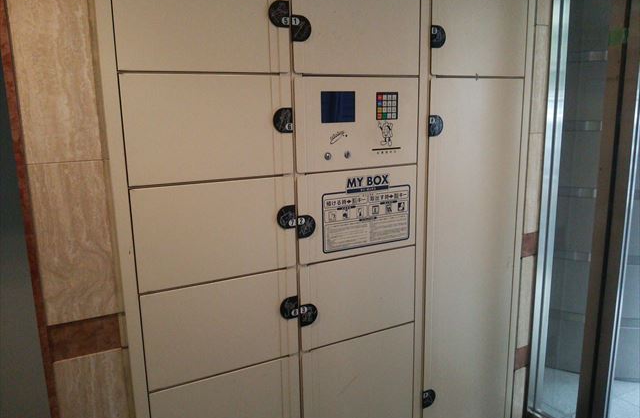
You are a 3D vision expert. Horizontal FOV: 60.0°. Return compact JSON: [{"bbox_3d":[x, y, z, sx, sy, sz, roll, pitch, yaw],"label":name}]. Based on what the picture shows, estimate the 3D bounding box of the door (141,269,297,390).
[{"bbox_3d":[-0.262,0.325,1.546,0.449,0.264,0.025,-7,13,-30],"label":"door"}]

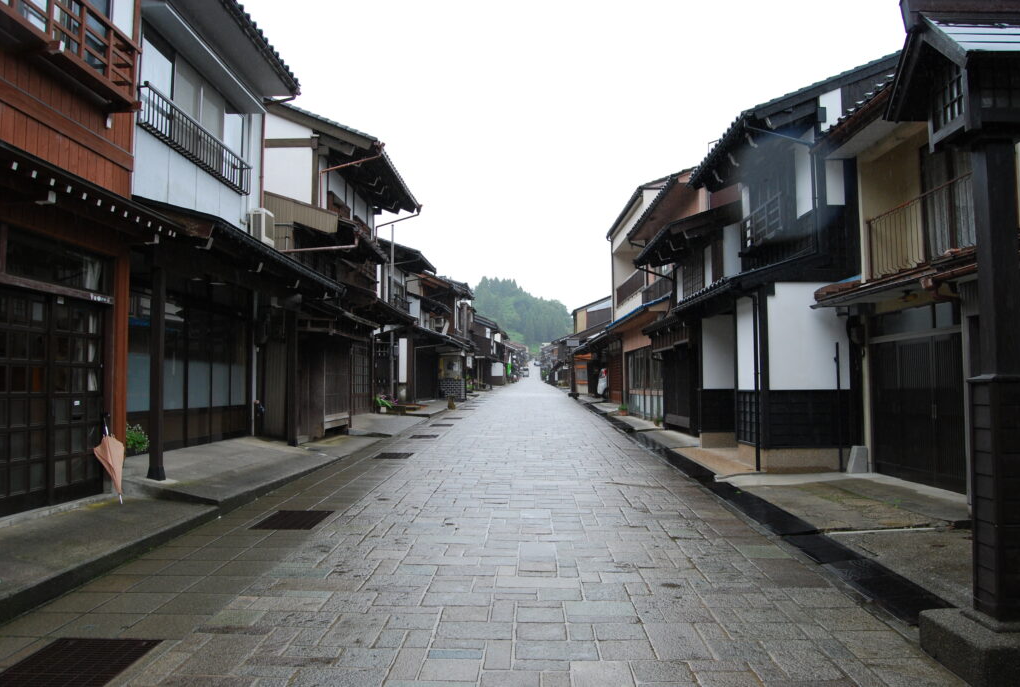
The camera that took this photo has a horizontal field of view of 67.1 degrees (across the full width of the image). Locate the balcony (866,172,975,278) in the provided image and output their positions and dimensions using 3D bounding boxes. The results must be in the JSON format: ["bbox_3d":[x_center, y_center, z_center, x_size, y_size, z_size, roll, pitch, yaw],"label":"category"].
[{"bbox_3d":[4.884,-1.340,9.006,0.130,0.770,2.750,0,-3,1],"label":"balcony"}]

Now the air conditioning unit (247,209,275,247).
[{"bbox_3d":[-4.041,-1.849,12.585,0.260,0.570,0.600,0,-3,0],"label":"air conditioning unit"}]

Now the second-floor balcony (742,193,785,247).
[{"bbox_3d":[4.482,-2.051,13.384,0.260,0.580,2.200,0,-3,1],"label":"second-floor balcony"}]

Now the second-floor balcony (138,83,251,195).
[{"bbox_3d":[-4.016,-2.534,10.036,0.160,0.430,3.300,0,-3,0],"label":"second-floor balcony"}]

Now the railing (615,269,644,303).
[{"bbox_3d":[4.649,-2.164,29.883,0.100,0.780,6.600,0,-3,0],"label":"railing"}]

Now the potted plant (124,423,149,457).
[{"bbox_3d":[-4.825,1.242,9.900,0.380,0.460,0.400,0,-3,0],"label":"potted plant"}]

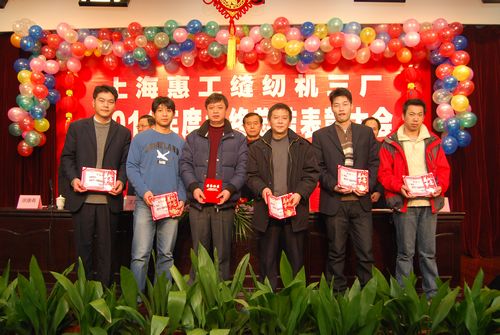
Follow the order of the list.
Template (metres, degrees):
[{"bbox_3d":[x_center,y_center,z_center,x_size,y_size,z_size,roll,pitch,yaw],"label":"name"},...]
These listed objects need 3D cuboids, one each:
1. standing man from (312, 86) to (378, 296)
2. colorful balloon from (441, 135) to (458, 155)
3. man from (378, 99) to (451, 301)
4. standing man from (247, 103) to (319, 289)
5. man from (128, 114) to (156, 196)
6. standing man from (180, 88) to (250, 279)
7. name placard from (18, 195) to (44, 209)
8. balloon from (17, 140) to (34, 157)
[{"bbox_3d":[0.822,0.225,3.216,0.580,1.820,0.400,0,-2,5],"label":"standing man"},{"bbox_3d":[2.616,-0.287,4.900,0.200,0.230,0.200,0,-2,0],"label":"colorful balloon"},{"bbox_3d":[1.369,0.276,3.134,0.620,1.710,0.420,0,-2,9],"label":"man"},{"bbox_3d":[0.281,0.291,3.193,0.620,1.685,0.400,0,-2,3],"label":"standing man"},{"bbox_3d":[-1.156,0.295,4.195,0.520,1.763,0.340,0,-2,0],"label":"man"},{"bbox_3d":[-0.302,0.248,3.195,0.600,1.772,0.400,0,-2,-2],"label":"standing man"},{"bbox_3d":[-2.263,0.356,3.850,0.220,0.140,0.090,0,-2,-2],"label":"name placard"},{"bbox_3d":[-2.987,-0.249,5.000,0.210,0.220,0.210,0,-2,0],"label":"balloon"}]

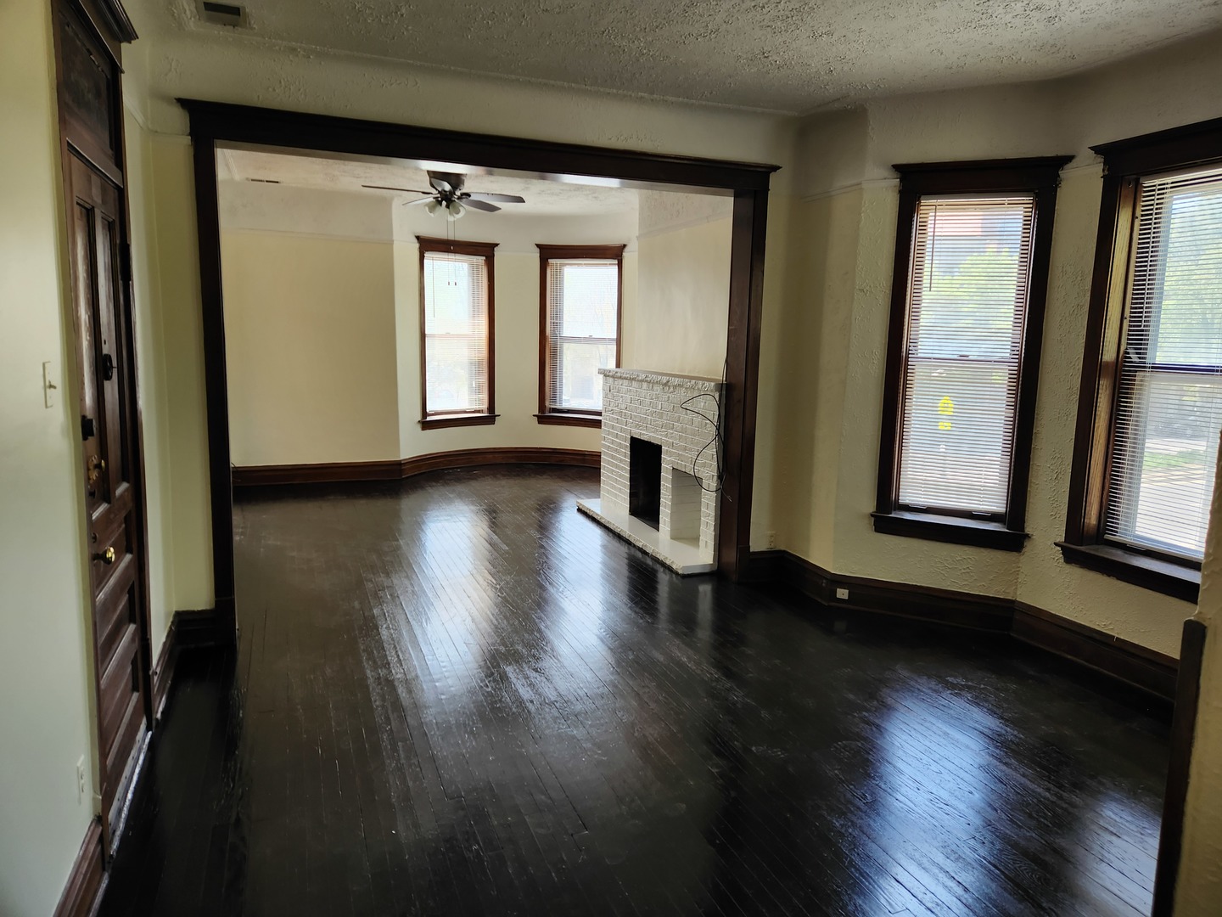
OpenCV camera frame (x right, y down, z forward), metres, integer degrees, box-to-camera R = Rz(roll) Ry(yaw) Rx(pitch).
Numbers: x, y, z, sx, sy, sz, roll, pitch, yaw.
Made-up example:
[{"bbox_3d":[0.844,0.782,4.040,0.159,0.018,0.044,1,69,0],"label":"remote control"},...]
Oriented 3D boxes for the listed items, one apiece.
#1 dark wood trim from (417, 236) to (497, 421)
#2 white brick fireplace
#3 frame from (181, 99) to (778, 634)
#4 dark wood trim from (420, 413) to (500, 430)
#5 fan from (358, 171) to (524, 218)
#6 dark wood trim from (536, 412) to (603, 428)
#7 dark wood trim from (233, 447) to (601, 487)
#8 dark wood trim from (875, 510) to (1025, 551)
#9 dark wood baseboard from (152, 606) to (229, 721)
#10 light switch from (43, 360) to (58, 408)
[{"bbox_3d":[-1.761,-1.484,9.392,0.150,2.030,1.110,9,12,43],"label":"dark wood trim"},{"bbox_3d":[0.333,-0.019,6.451,0.530,1.280,2.200,-2,9,-22],"label":"white brick fireplace"},{"bbox_3d":[-0.542,-0.426,4.582,3.200,2.600,0.250,-2,9,-22],"label":"frame"},{"bbox_3d":[-1.751,-0.427,9.560,0.140,0.130,1.130,9,12,43],"label":"dark wood trim"},{"bbox_3d":[-1.286,-2.060,6.342,1.300,0.430,1.300,-2,9,-22],"label":"fan"},{"bbox_3d":[-0.430,-0.439,9.819,1.100,0.130,0.140,4,9,15],"label":"dark wood trim"},{"bbox_3d":[-2.034,0.050,9.256,4.150,0.195,0.850,-2,9,-22],"label":"dark wood trim"},{"bbox_3d":[1.879,0.410,4.557,0.820,0.140,0.110,5,9,25],"label":"dark wood trim"},{"bbox_3d":[-1.891,0.894,3.677,0.250,0.200,0.850,-2,9,-22],"label":"dark wood baseboard"},{"bbox_3d":[-1.395,-0.181,2.020,0.020,0.117,0.072,-2,9,-22],"label":"light switch"}]

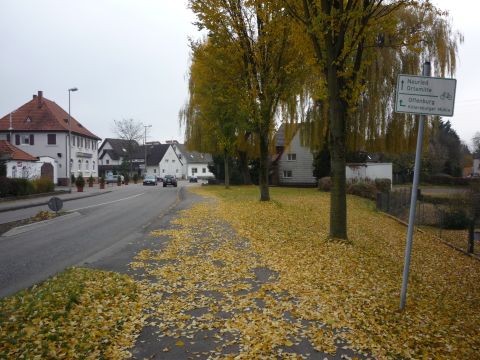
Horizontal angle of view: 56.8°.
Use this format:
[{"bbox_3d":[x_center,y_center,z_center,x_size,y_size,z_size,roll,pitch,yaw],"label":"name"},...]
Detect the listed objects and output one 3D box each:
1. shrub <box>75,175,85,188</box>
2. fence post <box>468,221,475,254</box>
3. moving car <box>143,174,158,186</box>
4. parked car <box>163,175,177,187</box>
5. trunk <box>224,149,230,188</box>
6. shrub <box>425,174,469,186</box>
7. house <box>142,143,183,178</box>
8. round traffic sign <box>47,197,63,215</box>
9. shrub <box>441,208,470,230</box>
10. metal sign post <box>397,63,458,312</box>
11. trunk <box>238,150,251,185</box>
[{"bbox_3d":[-13.938,0.079,38.700,0.800,1.200,0.800,0,1,0],"label":"shrub"},{"bbox_3d":[4.694,1.146,9.000,0.090,0.710,0.090,0,1,7],"label":"fence post"},{"bbox_3d":[-12.494,0.070,61.800,1.720,1.480,4.100,0,1,-6],"label":"moving car"},{"bbox_3d":[-9.106,0.143,57.800,1.760,1.650,4.100,0,1,-7],"label":"parked car"},{"bbox_3d":[-1.417,-1.247,50.300,0.520,4.350,0.520,0,1,0],"label":"trunk"},{"bbox_3d":[28.390,0.014,61.000,6.000,1.550,1.300,0,1,0],"label":"shrub"},{"bbox_3d":[-19.737,-4.559,113.000,7.800,8.800,8.000,1,1,35],"label":"house"},{"bbox_3d":[-7.525,1.034,18.000,0.600,0.720,0.090,0,1,-8],"label":"round traffic sign"},{"bbox_3d":[6.411,1.169,13.200,0.880,0.630,0.800,0,1,0],"label":"shrub"},{"bbox_3d":[2.089,0.064,5.280,0.700,2.944,0.090,6,0,3],"label":"metal sign post"},{"bbox_3d":[0.787,-1.746,63.500,1.200,4.900,1.200,0,1,0],"label":"trunk"}]

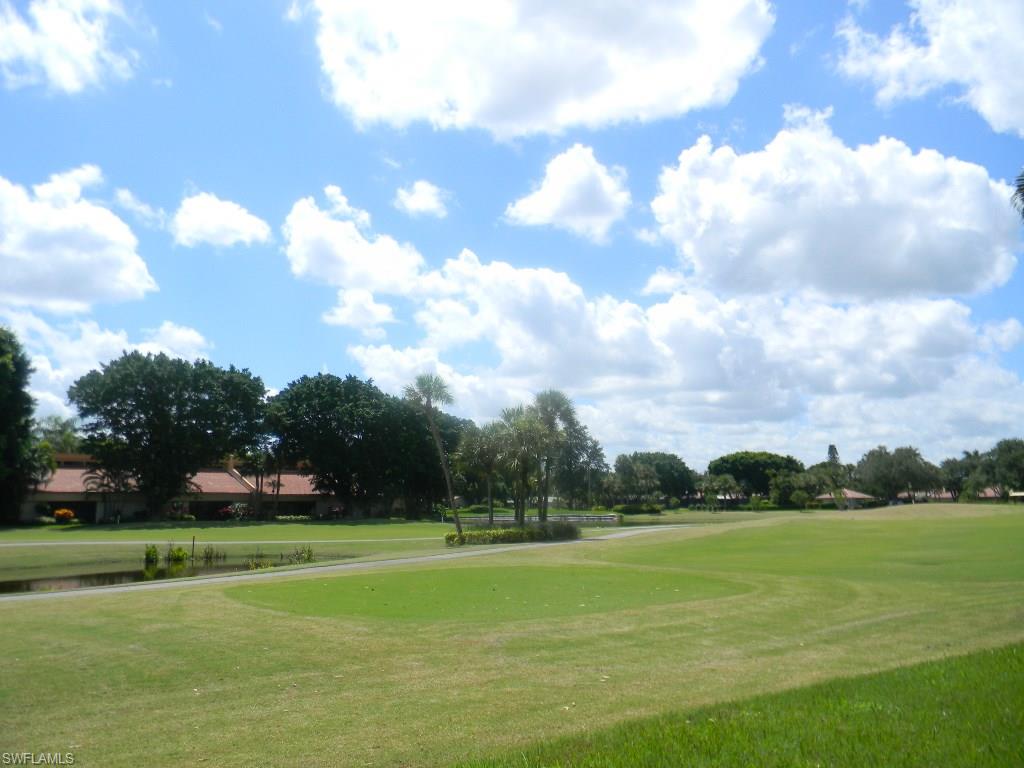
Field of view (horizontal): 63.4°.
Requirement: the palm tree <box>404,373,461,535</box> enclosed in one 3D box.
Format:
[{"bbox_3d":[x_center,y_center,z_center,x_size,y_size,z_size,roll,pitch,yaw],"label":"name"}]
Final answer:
[{"bbox_3d":[-4.501,4.064,46.894,3.170,9.540,3.000,0,-8,0],"label":"palm tree"}]

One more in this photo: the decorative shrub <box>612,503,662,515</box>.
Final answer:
[{"bbox_3d":[19.779,19.620,130.538,7.880,1.870,3.000,0,-8,0],"label":"decorative shrub"}]

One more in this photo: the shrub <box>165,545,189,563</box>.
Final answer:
[{"bbox_3d":[-15.902,8.034,39.261,1.140,0.840,1.000,0,-8,0],"label":"shrub"}]

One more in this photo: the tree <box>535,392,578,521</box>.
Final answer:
[{"bbox_3d":[2.827,5.041,53.826,2.730,9.580,2.900,0,-8,0],"label":"tree"}]

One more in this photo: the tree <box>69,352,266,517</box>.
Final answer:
[{"bbox_3d":[-34.985,5.111,84.116,20.110,16.880,17.000,0,-8,0],"label":"tree"}]

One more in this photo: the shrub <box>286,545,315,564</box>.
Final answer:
[{"bbox_3d":[-9.272,7.473,36.310,1.230,0.860,1.000,0,-8,0],"label":"shrub"}]

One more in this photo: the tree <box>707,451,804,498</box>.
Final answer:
[{"bbox_3d":[54.065,20.733,183.911,21.760,11.920,19.000,0,-8,0],"label":"tree"}]

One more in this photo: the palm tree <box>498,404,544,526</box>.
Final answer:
[{"bbox_3d":[0.582,5.256,50.765,2.820,8.050,2.900,0,-8,0],"label":"palm tree"}]

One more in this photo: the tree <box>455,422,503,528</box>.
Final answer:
[{"bbox_3d":[-2.050,5.749,50.695,2.940,7.060,3.000,0,-8,0],"label":"tree"}]

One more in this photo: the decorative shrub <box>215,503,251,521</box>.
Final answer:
[{"bbox_3d":[-28.017,12.779,83.028,3.610,1.780,2.200,0,-8,0],"label":"decorative shrub"}]

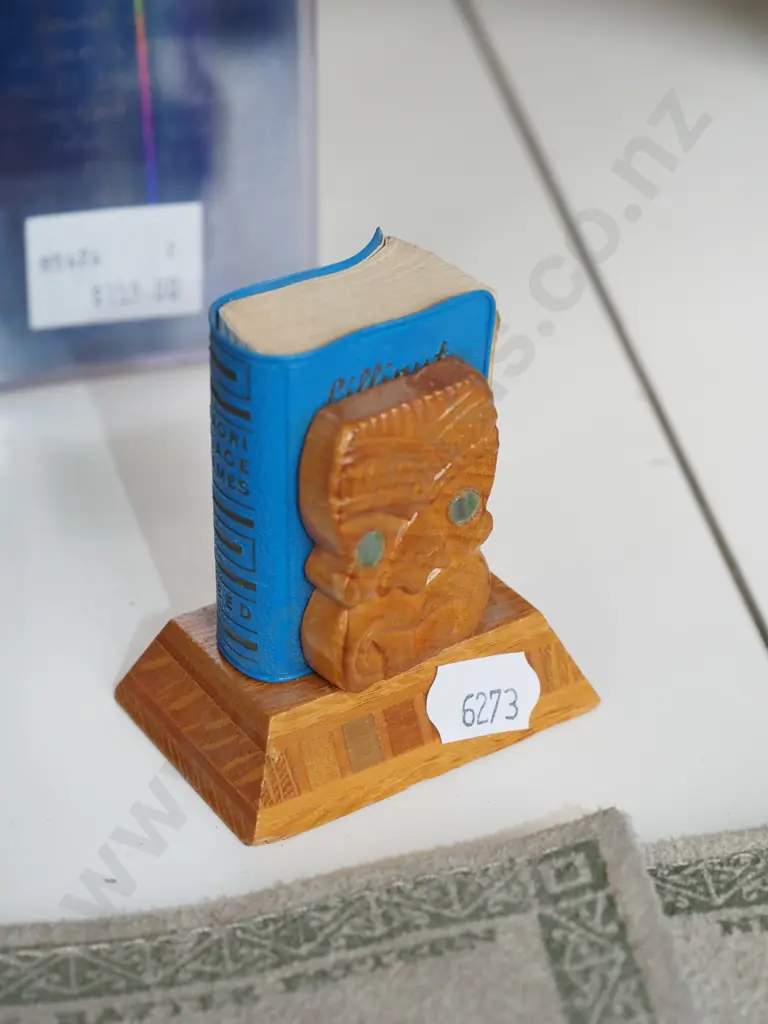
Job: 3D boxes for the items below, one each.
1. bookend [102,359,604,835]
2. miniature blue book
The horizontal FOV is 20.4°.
[{"bbox_3d":[-0.004,0.003,0.316,0.063,0.063,0.043,-19,38,-28],"label":"bookend"},{"bbox_3d":[-0.007,-0.007,0.308,0.039,0.054,0.023,-19,38,-28],"label":"miniature blue book"}]

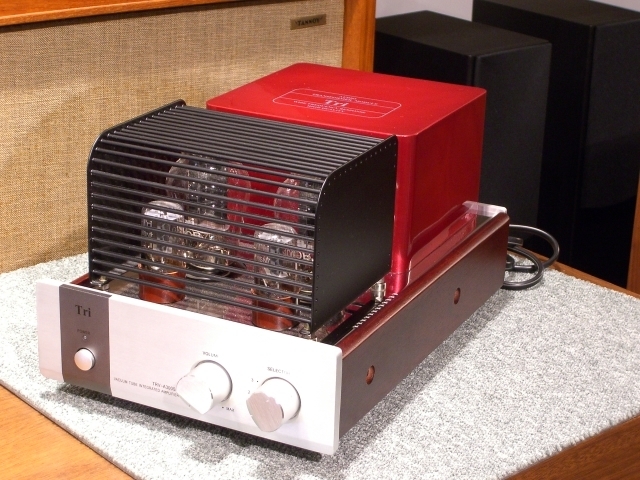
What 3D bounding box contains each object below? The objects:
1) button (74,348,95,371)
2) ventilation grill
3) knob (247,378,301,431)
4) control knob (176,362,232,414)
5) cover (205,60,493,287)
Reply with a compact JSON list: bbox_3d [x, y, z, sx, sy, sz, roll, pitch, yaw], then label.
[{"bbox_3d":[-0.167,0.085,1.049,0.016,0.016,0.004,12,23,24],"label":"button"},{"bbox_3d":[-0.054,-0.023,1.055,0.178,0.109,0.129,12,23,24],"label":"ventilation grill"},{"bbox_3d":[-0.031,0.109,0.975,0.030,0.030,0.020,12,23,24],"label":"knob"},{"bbox_3d":[-0.078,0.099,0.996,0.030,0.030,0.020,12,23,24],"label":"control knob"},{"bbox_3d":[0.022,-0.064,1.203,0.174,0.107,0.167,12,23,24],"label":"cover"}]

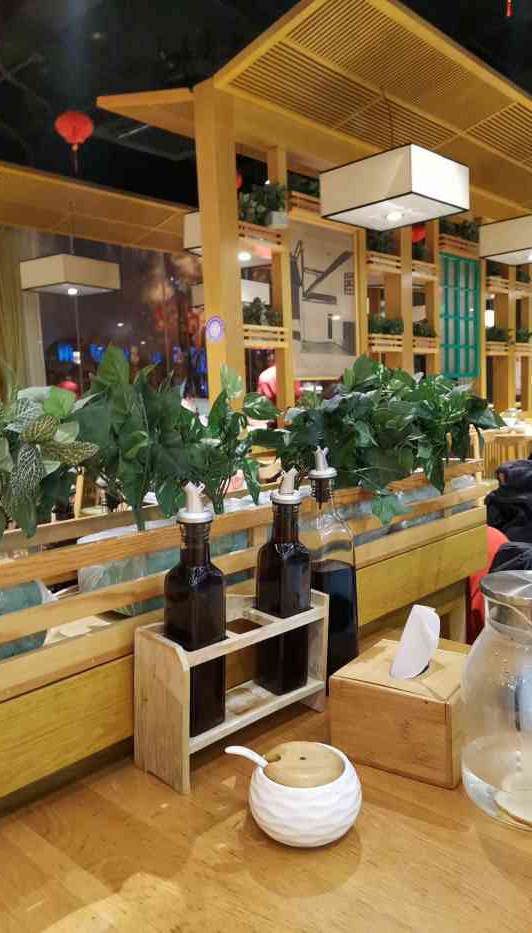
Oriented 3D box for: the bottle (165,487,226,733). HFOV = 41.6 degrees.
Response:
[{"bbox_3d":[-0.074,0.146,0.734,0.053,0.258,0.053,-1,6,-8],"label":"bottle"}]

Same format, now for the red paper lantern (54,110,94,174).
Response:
[{"bbox_3d":[-1.589,-2.681,5.800,0.310,0.500,0.310,-2,6,0],"label":"red paper lantern"}]

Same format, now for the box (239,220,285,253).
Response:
[{"bbox_3d":[-0.097,-1.565,4.833,0.180,0.166,0.410,4,9,43],"label":"box"}]

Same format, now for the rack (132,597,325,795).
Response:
[{"bbox_3d":[-0.034,0.234,0.781,0.084,0.143,0.217,5,8,43],"label":"rack"}]

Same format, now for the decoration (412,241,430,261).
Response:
[{"bbox_3d":[1.331,-1.920,6.337,0.180,0.185,0.330,4,9,43],"label":"decoration"}]

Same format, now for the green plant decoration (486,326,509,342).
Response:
[{"bbox_3d":[1.718,-0.965,5.200,0.150,0.150,0.290,3,8,44],"label":"green plant decoration"}]

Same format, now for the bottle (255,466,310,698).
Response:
[{"bbox_3d":[0.022,0.130,0.810,0.049,0.253,0.049,6,10,43],"label":"bottle"}]

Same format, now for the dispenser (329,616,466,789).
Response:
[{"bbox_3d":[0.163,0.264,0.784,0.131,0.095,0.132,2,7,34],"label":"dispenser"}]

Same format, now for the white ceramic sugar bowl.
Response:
[{"bbox_3d":[0.030,0.286,0.621,0.109,0.065,0.099,-1,6,11],"label":"white ceramic sugar bowl"}]

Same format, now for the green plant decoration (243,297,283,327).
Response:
[{"bbox_3d":[-0.077,-1.053,4.889,0.180,0.230,0.390,4,9,43],"label":"green plant decoration"}]

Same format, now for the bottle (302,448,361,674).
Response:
[{"bbox_3d":[0.079,0.136,0.942,0.066,0.326,0.066,-6,7,-36],"label":"bottle"}]

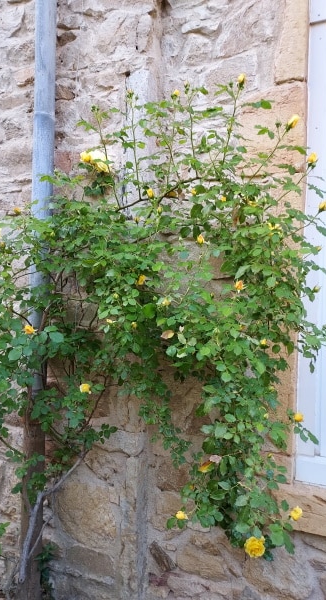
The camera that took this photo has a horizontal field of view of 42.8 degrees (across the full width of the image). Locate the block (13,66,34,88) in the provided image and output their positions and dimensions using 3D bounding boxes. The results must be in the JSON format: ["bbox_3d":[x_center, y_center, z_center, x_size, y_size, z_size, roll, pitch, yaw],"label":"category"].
[{"bbox_3d":[-0.671,-1.111,2.119,0.149,0.101,0.090,1,0,24],"label":"block"}]

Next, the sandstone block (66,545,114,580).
[{"bbox_3d":[-0.309,1.181,1.923,0.260,0.118,0.100,1,0,24],"label":"sandstone block"}]

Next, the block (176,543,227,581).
[{"bbox_3d":[0.174,1.047,1.710,0.209,0.137,0.100,1,0,24],"label":"block"}]

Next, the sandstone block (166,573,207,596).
[{"bbox_3d":[0.114,1.161,1.724,0.168,0.092,0.080,1,0,24],"label":"sandstone block"}]

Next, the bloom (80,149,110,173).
[{"bbox_3d":[-0.276,-0.567,1.698,0.118,0.090,0.085,1,0,8],"label":"bloom"}]

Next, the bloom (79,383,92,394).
[{"bbox_3d":[-0.317,0.364,1.700,0.047,0.045,0.040,1,0,7],"label":"bloom"}]

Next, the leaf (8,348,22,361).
[{"bbox_3d":[-0.611,0.224,1.724,0.054,0.050,0.030,2,0,2],"label":"leaf"}]

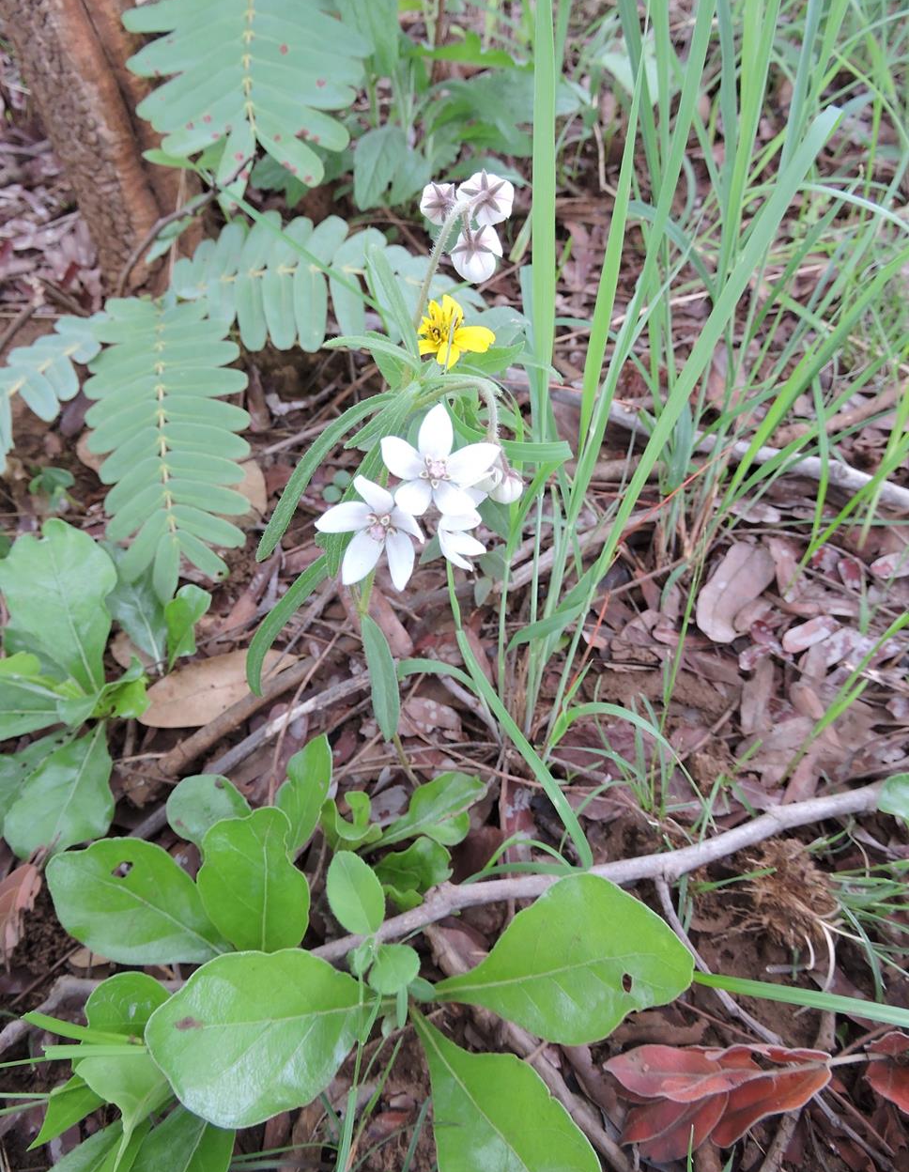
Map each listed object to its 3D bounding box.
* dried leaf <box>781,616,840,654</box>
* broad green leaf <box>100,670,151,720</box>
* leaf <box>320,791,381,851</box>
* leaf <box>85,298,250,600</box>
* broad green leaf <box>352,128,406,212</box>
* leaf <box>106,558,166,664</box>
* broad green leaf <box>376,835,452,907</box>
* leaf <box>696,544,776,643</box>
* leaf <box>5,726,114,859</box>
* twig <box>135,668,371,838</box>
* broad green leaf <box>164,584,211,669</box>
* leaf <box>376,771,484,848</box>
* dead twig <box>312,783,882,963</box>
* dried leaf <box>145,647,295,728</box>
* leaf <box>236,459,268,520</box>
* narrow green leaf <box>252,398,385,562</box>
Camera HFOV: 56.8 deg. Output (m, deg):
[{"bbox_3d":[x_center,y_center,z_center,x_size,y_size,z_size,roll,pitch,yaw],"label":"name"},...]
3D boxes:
[{"bbox_3d":[0.268,0.037,0.633,0.049,0.012,0.024,-16,50,-14],"label":"dried leaf"},{"bbox_3d":[-0.193,0.064,0.490,0.033,0.018,0.026,-31,61,4],"label":"broad green leaf"},{"bbox_3d":[-0.064,0.144,0.516,0.038,0.034,0.036,0,48,0],"label":"leaf"},{"bbox_3d":[-0.191,-0.093,0.555,0.102,0.030,0.215,-2,73,-19],"label":"leaf"},{"bbox_3d":[-0.074,-0.413,0.831,0.046,0.018,0.094,17,79,-13],"label":"broad green leaf"},{"bbox_3d":[-0.237,0.019,0.632,0.056,0.022,0.104,-20,65,-17],"label":"leaf"},{"bbox_3d":[-0.024,0.171,0.499,0.045,0.030,0.044,-13,49,-11],"label":"broad green leaf"},{"bbox_3d":[0.188,0.003,0.559,0.036,0.012,0.089,20,51,17],"label":"leaf"},{"bbox_3d":[-0.210,0.109,0.453,0.053,0.015,0.080,-2,47,-1],"label":"leaf"},{"bbox_3d":[-0.131,0.112,0.564,0.179,0.017,0.022,-31,55,-22],"label":"twig"},{"bbox_3d":[-0.164,0.025,0.517,0.024,0.050,0.012,15,1,-16],"label":"broad green leaf"},{"bbox_3d":[-0.013,0.119,0.443,0.065,0.018,0.034,-28,68,0],"label":"leaf"},{"bbox_3d":[0.095,0.172,0.508,0.362,0.024,0.036,-12,49,-9],"label":"dead twig"},{"bbox_3d":[-0.142,0.060,0.506,0.095,0.012,0.037,-24,52,-19],"label":"dried leaf"},{"bbox_3d":[-0.185,-0.083,0.741,0.044,0.014,0.060,20,51,17],"label":"leaf"},{"bbox_3d":[-0.068,-0.051,0.390,0.022,0.098,0.014,41,18,-1],"label":"narrow green leaf"}]

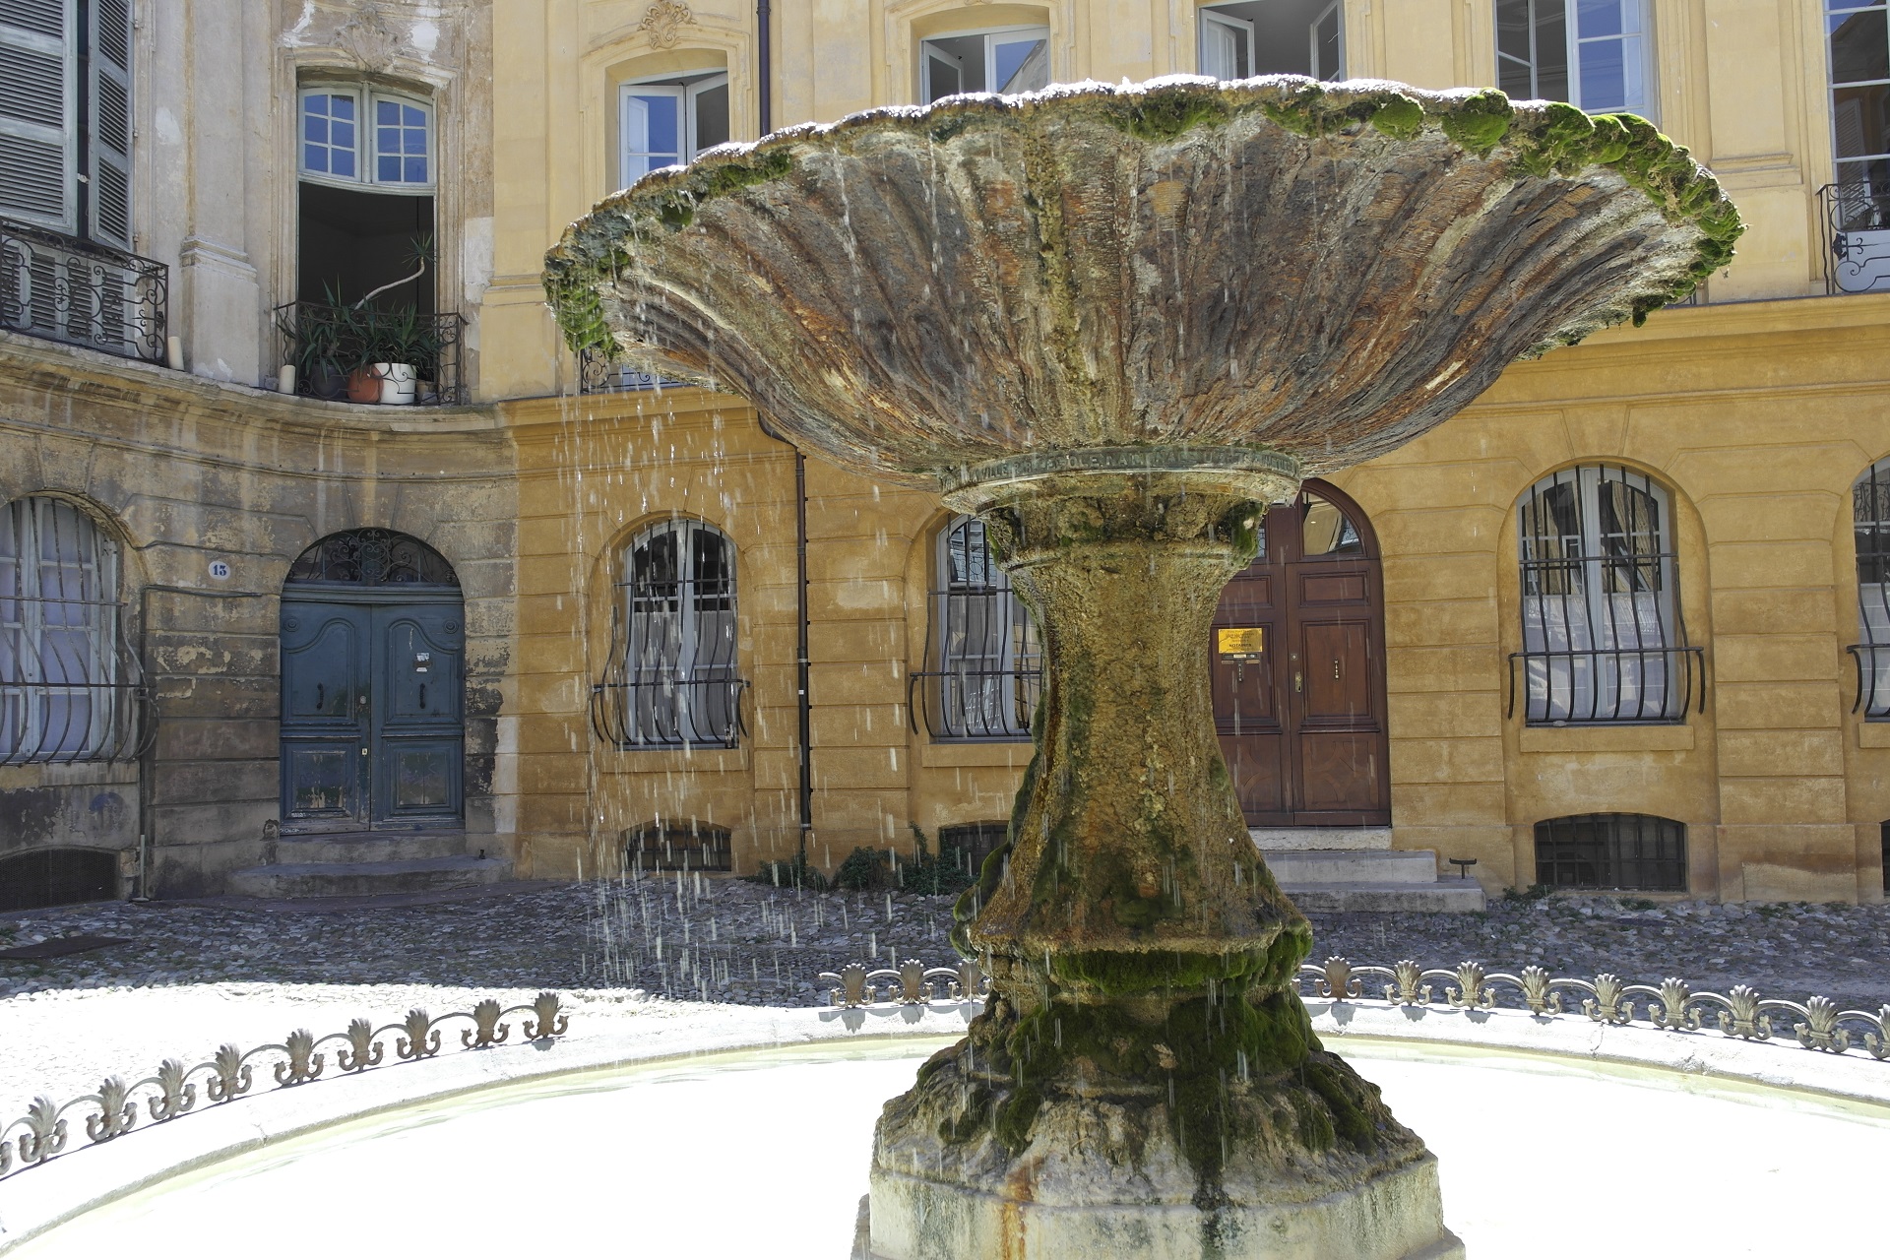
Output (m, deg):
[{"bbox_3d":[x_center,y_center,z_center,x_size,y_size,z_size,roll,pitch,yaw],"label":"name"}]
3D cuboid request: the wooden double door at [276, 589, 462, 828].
[{"bbox_3d":[-5.421,0.770,14.959,1.641,2.248,0.150,0,-3,-21],"label":"wooden double door"}]

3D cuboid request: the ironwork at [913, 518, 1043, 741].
[{"bbox_3d":[0.425,-0.016,14.048,1.390,1.980,0.380,-2,-3,14],"label":"ironwork"}]

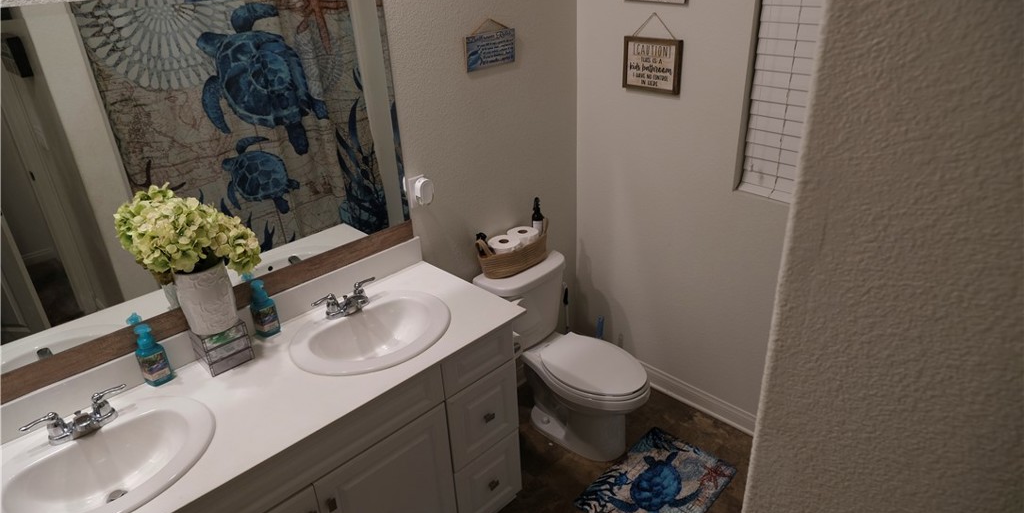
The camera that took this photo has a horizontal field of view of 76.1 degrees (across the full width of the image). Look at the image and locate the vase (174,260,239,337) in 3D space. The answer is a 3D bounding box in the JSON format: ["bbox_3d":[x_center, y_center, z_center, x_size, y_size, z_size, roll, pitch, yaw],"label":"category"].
[{"bbox_3d":[-0.879,0.108,1.884,0.142,0.200,0.142,-26,34,-38],"label":"vase"}]

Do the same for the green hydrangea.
[{"bbox_3d":[-0.872,-0.061,1.777,0.350,0.240,0.240,-26,34,-38],"label":"green hydrangea"}]

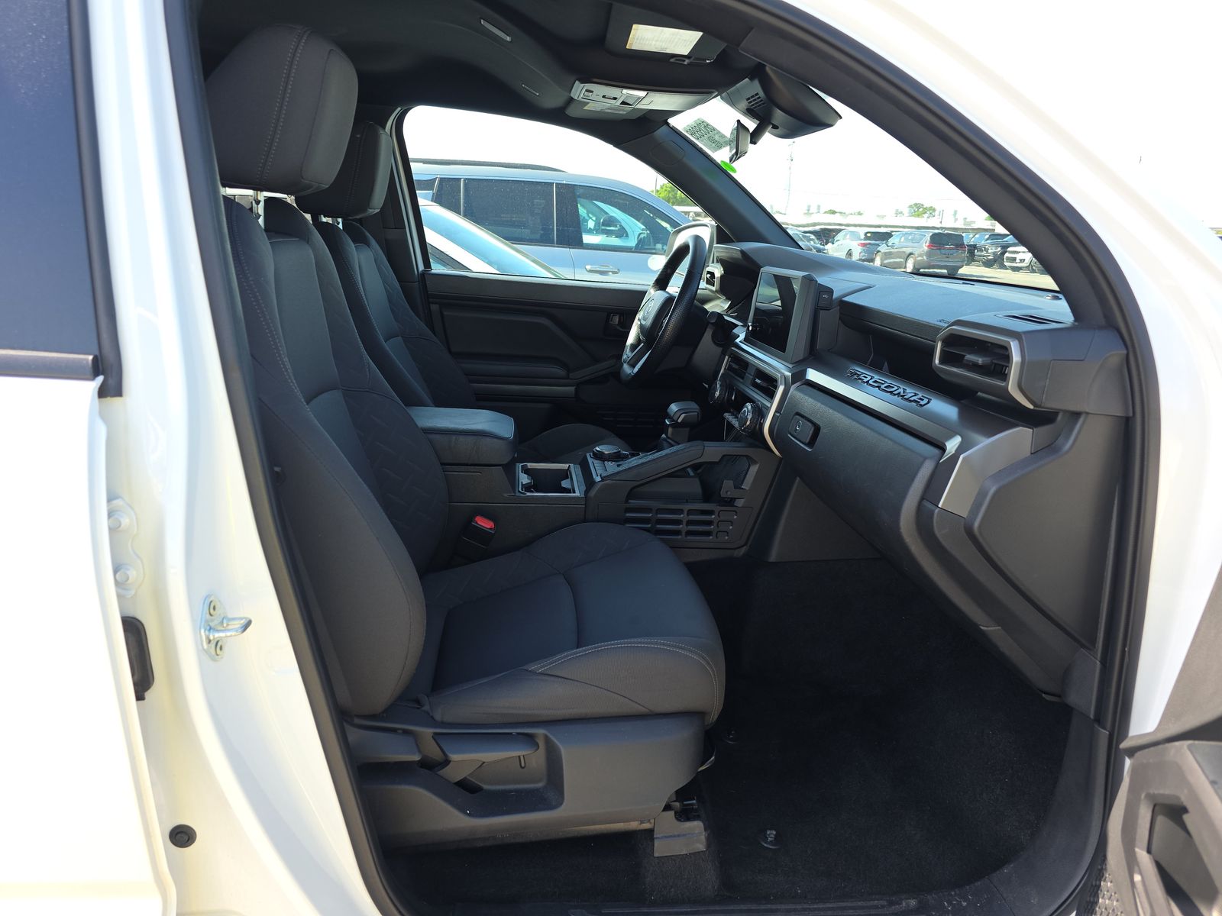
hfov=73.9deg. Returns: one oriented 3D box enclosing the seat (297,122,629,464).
[{"bbox_3d":[-0.333,-0.197,1.895,0.800,1.060,0.550,1,16,-9],"label":"seat"}]

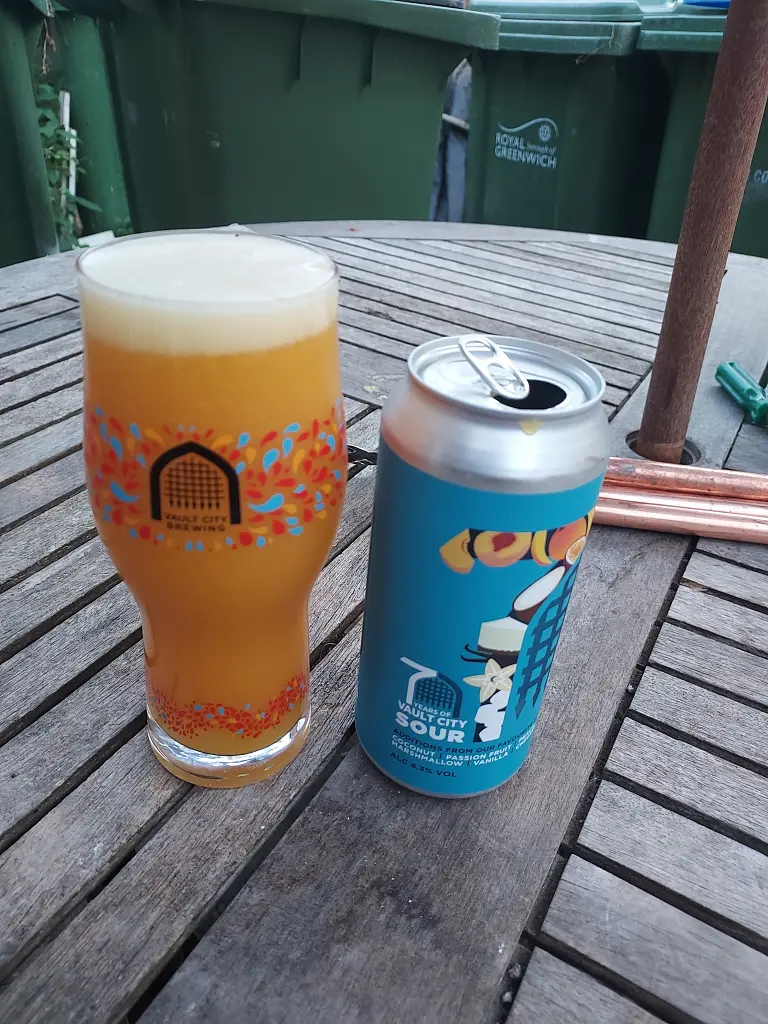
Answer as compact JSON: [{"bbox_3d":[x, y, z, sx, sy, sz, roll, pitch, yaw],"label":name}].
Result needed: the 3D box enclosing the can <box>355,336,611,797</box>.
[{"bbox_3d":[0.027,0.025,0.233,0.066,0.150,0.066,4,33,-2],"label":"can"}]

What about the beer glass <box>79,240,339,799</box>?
[{"bbox_3d":[-0.050,0.010,0.223,0.074,0.172,0.074,-3,34,-13],"label":"beer glass"}]

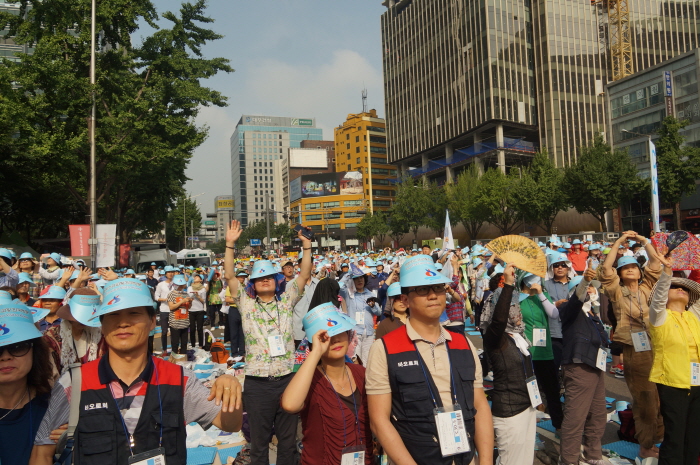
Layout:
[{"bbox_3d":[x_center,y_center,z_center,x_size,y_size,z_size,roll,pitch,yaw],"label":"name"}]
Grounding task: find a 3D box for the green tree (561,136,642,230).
[{"bbox_3d":[25.891,-3.692,54.234,8.200,12.800,8.200,-1,-3,-21],"label":"green tree"}]

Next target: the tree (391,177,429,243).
[{"bbox_3d":[7.845,-1.456,68.000,4.900,11.500,4.900,-3,-2,0],"label":"tree"}]

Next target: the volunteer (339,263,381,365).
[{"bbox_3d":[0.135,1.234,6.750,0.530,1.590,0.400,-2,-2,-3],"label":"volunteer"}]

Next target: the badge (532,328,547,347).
[{"bbox_3d":[1.716,0.951,4.750,0.120,0.165,0.012,-3,-2,7],"label":"badge"}]

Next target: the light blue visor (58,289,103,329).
[{"bbox_3d":[-1.444,0.406,2.800,0.290,0.180,0.230,7,2,33],"label":"light blue visor"}]

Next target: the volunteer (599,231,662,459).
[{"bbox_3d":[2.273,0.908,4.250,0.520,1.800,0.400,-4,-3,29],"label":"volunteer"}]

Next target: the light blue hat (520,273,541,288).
[{"bbox_3d":[1.635,0.430,4.750,0.180,0.125,0.200,-2,9,-18],"label":"light blue hat"}]

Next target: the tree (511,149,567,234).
[{"bbox_3d":[22.065,-3.348,62.242,7.000,13.100,7.000,-1,-3,-21],"label":"tree"}]

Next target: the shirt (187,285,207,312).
[{"bbox_3d":[-3.170,1.372,10.900,0.450,0.580,0.270,-2,-3,-6],"label":"shirt"}]

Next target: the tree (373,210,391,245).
[{"bbox_3d":[6.205,0.738,106.178,4.800,10.400,4.800,-1,-3,-21],"label":"tree"}]

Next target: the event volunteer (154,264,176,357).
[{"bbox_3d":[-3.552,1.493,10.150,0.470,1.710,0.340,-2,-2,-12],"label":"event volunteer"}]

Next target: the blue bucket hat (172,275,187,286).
[{"bbox_3d":[-3.226,0.911,9.950,0.250,0.150,0.260,-2,15,-14],"label":"blue bucket hat"}]

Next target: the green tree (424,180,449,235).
[{"bbox_3d":[10.227,-1.069,62.000,4.200,10.000,4.200,-3,-2,0],"label":"green tree"}]

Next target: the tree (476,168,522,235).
[{"bbox_3d":[19.473,-2.377,69.217,6.500,12.100,6.500,-1,-3,-21],"label":"tree"}]

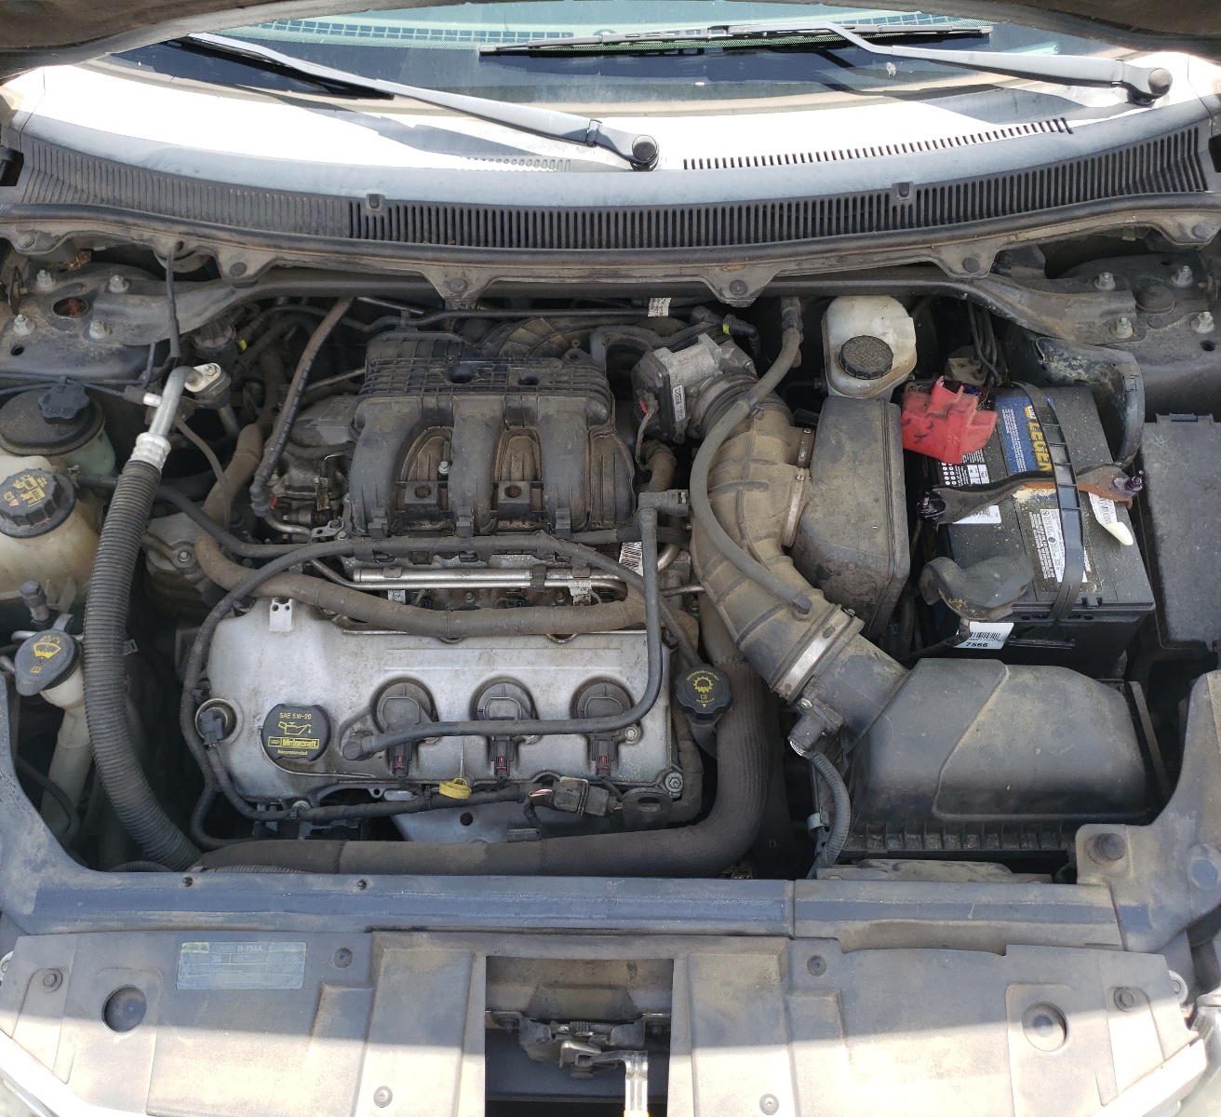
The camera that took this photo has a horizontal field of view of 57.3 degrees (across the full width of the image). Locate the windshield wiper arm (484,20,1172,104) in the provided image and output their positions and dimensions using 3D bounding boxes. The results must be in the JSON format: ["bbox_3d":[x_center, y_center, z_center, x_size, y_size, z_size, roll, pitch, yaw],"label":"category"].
[{"bbox_3d":[0.259,-0.602,1.343,0.823,0.057,0.060,3,73,2],"label":"windshield wiper arm"}]

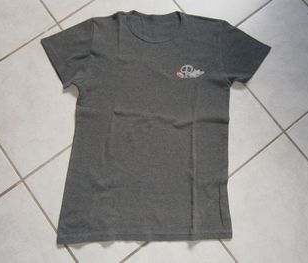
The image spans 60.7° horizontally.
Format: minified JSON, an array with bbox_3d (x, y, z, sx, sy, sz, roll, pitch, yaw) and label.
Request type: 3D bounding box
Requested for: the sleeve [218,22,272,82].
[{"bbox_3d":[0.273,-0.240,0.788,0.157,0.025,0.195,2,80,-1],"label":"sleeve"}]

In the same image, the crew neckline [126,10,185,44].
[{"bbox_3d":[0.000,-0.316,0.795,0.187,0.022,0.110,2,80,-1],"label":"crew neckline"}]

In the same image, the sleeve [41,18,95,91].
[{"bbox_3d":[-0.262,-0.235,0.775,0.150,0.025,0.220,2,80,-1],"label":"sleeve"}]

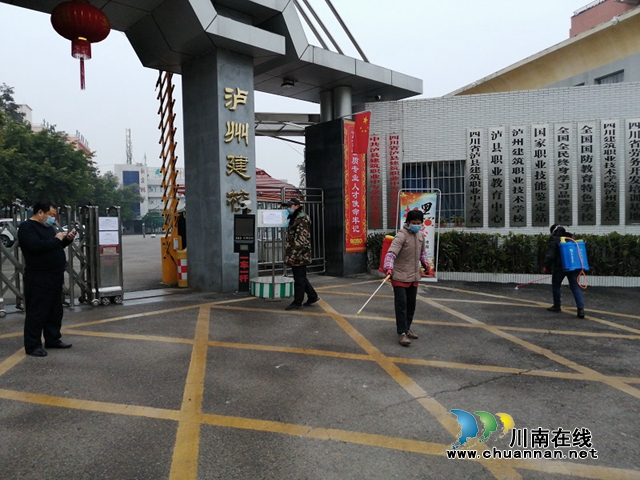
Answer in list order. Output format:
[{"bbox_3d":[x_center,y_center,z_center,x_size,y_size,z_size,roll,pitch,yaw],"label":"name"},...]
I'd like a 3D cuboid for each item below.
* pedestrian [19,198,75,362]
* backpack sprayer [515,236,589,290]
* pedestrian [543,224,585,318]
[{"bbox_3d":[-3.000,0.420,5.520,0.580,1.670,0.540,0,2,15],"label":"pedestrian"},{"bbox_3d":[3.520,0.350,7.650,0.450,0.790,0.980,-2,3,-35],"label":"backpack sprayer"},{"bbox_3d":[3.630,0.470,7.450,0.500,1.390,0.620,-2,2,-33],"label":"pedestrian"}]

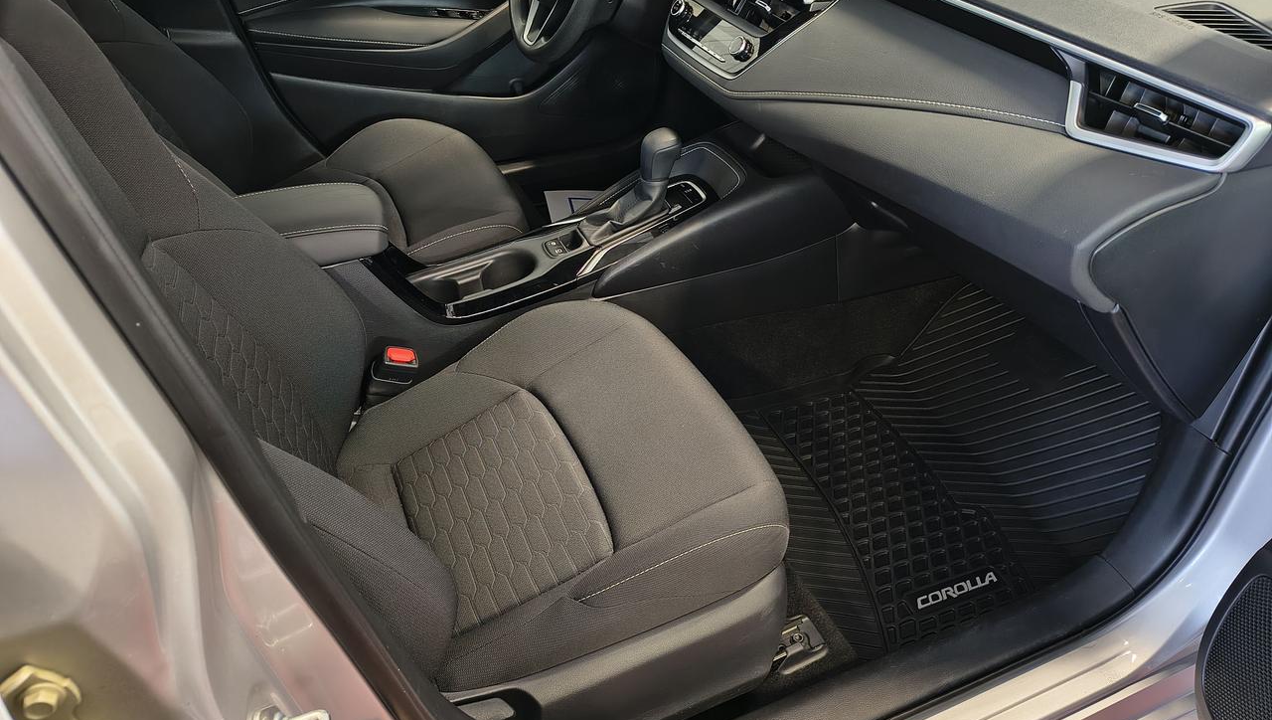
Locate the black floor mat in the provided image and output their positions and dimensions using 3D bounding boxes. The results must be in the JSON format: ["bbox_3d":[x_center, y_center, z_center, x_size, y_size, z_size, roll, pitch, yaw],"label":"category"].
[{"bbox_3d":[0.479,0.141,1.416,0.600,0.160,0.500,-14,41,-20],"label":"black floor mat"}]

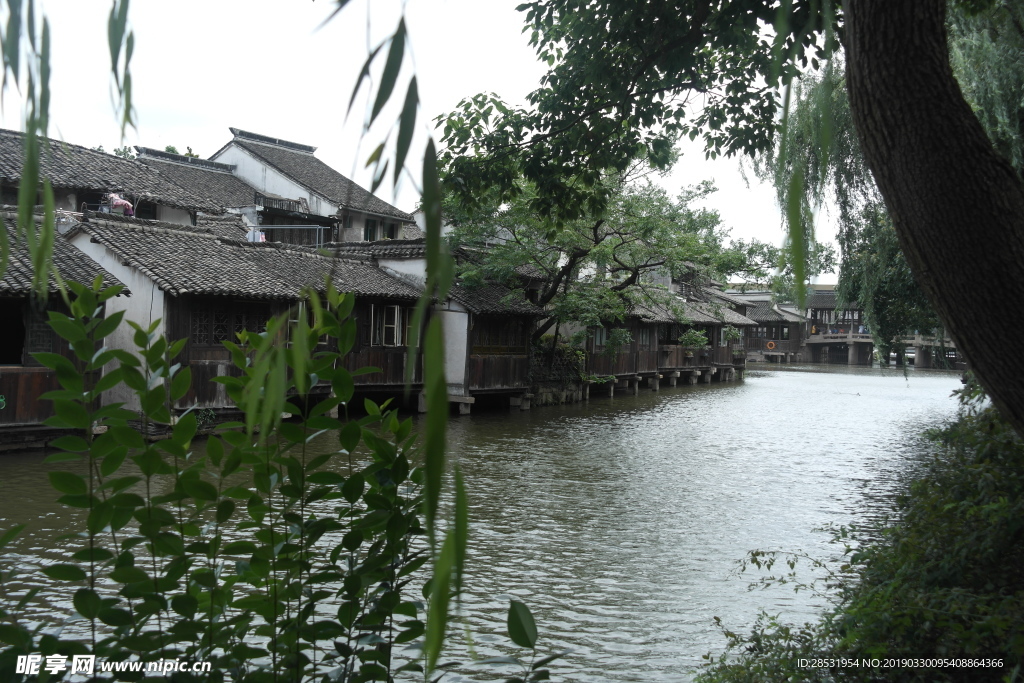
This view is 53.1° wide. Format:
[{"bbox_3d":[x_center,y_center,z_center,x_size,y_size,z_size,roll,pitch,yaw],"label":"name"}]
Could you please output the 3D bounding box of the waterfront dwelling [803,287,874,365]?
[{"bbox_3d":[31.600,-1.500,98.000,7.400,7.300,6.000,0,0,6],"label":"waterfront dwelling"}]

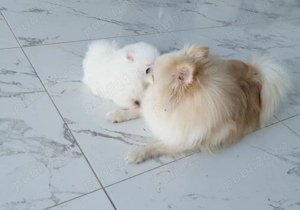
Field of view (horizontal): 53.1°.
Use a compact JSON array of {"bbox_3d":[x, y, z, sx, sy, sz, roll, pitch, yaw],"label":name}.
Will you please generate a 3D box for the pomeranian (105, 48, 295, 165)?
[{"bbox_3d":[0.142,-0.031,0.755,0.468,0.228,0.216,-10,43,-28],"label":"pomeranian"}]

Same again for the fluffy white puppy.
[{"bbox_3d":[-0.072,-0.086,0.811,0.207,0.162,0.138,21,38,9],"label":"fluffy white puppy"}]

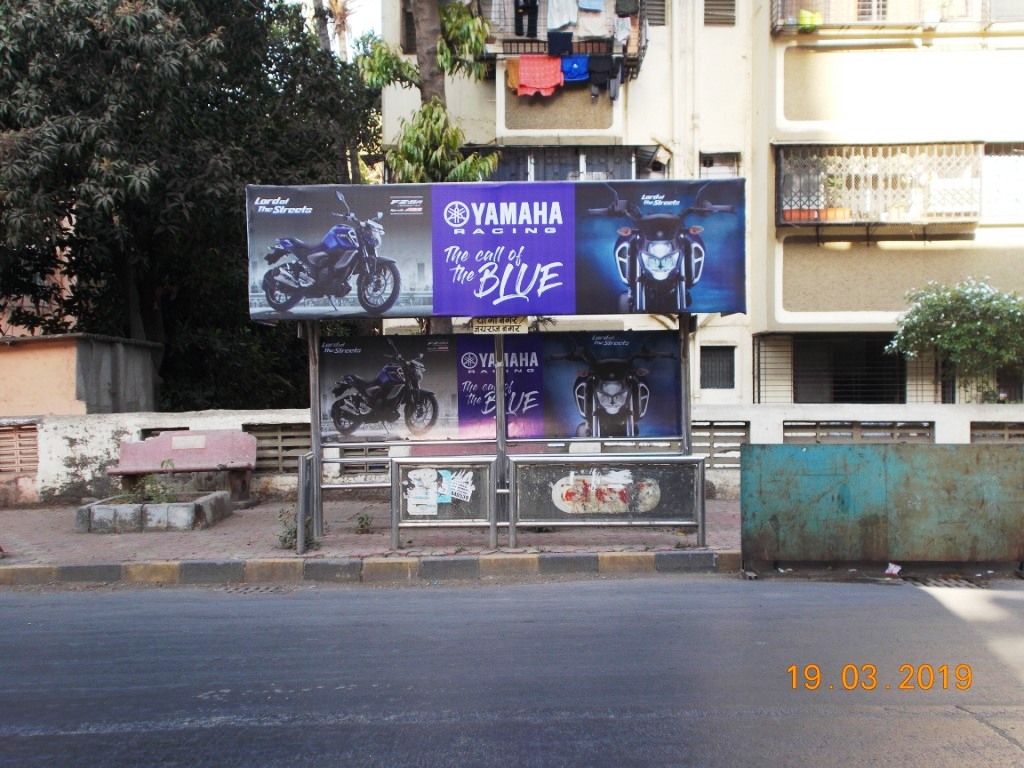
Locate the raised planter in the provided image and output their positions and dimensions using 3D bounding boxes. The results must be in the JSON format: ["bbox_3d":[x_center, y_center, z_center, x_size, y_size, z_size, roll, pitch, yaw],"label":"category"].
[{"bbox_3d":[-3.840,1.365,14.170,1.360,0.280,1.580,-1,1,0],"label":"raised planter"}]

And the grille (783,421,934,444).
[{"bbox_3d":[4.165,0.719,15.600,1.770,0.570,0.100,0,1,6],"label":"grille"}]

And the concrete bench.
[{"bbox_3d":[-3.890,0.973,15.350,1.670,0.850,0.570,-1,1,-8],"label":"concrete bench"}]

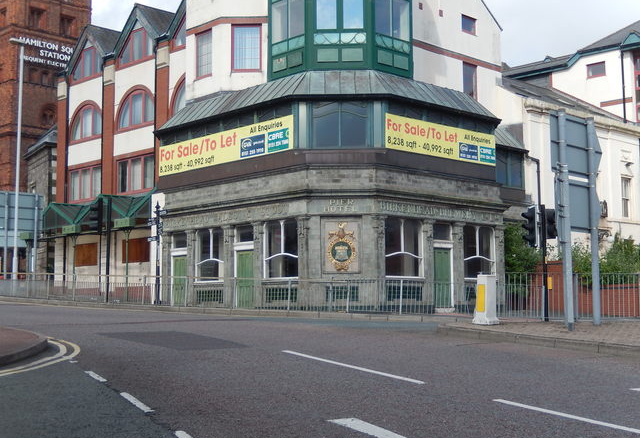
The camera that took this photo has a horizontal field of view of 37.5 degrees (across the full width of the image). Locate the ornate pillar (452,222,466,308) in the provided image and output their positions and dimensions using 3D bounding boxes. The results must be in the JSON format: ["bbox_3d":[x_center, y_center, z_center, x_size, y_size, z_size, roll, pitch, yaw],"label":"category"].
[{"bbox_3d":[4.971,1.661,33.606,0.370,3.113,0.290,5,-8,-43],"label":"ornate pillar"}]

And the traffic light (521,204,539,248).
[{"bbox_3d":[5.886,0.216,26.500,0.320,1.137,0.470,2,-6,-19],"label":"traffic light"}]

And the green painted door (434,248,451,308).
[{"bbox_3d":[4.317,2.066,33.222,0.704,2.093,0.100,5,-8,-43],"label":"green painted door"}]

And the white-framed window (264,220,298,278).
[{"bbox_3d":[-1.351,1.076,33.347,0.200,2.088,1.939,4,-7,-41],"label":"white-framed window"}]

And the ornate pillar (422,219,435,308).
[{"bbox_3d":[3.893,1.652,34.008,0.430,3.245,0.280,5,-7,-44],"label":"ornate pillar"}]

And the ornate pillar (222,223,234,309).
[{"bbox_3d":[-3.401,1.796,35.469,0.280,3.141,0.430,4,-7,-41],"label":"ornate pillar"}]

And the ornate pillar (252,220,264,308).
[{"bbox_3d":[-2.196,1.696,34.095,0.280,3.124,0.430,4,-7,-41],"label":"ornate pillar"}]

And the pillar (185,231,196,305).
[{"bbox_3d":[-5.034,1.941,37.331,0.280,3.049,0.430,4,-7,-41],"label":"pillar"}]

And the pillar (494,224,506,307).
[{"bbox_3d":[6.754,1.742,35.285,0.330,3.123,0.260,5,-8,-43],"label":"pillar"}]

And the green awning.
[{"bbox_3d":[-8.914,-0.128,40.196,1.850,1.590,9.364,5,-7,-44],"label":"green awning"}]

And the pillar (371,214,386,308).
[{"bbox_3d":[1.906,1.358,30.736,0.380,3.038,0.340,5,-8,-43],"label":"pillar"}]

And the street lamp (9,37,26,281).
[{"bbox_3d":[-12.895,-2.261,39.554,0.660,10.986,0.280,4,-7,-37],"label":"street lamp"}]

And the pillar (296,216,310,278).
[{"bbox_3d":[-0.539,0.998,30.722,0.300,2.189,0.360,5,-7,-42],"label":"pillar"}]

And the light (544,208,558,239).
[{"bbox_3d":[6.507,0.130,26.500,0.380,0.861,0.360,-2,-6,15],"label":"light"}]

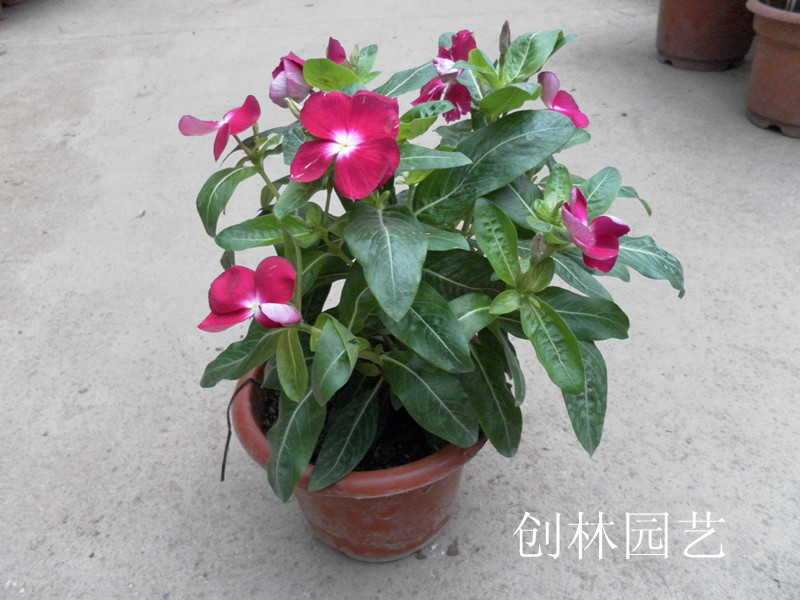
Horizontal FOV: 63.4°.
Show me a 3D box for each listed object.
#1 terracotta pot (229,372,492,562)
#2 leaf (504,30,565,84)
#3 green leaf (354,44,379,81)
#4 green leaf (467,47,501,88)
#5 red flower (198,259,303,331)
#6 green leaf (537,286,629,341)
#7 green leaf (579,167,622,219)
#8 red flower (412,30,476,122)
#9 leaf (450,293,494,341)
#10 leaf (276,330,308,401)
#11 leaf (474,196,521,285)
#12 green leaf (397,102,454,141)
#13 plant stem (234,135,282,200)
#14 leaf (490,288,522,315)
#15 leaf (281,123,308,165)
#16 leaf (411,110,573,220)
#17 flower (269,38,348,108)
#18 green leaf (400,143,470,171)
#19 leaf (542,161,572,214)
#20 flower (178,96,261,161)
[{"bbox_3d":[-0.015,0.097,0.452,0.176,0.121,0.176,-3,36,2],"label":"terracotta pot"},{"bbox_3d":[0.059,-0.109,0.291,0.021,0.011,0.029,42,87,5],"label":"leaf"},{"bbox_3d":[-0.019,-0.133,0.361,0.014,0.007,0.025,16,74,-4],"label":"green leaf"},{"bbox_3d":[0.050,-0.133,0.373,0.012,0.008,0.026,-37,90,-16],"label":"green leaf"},{"bbox_3d":[-0.075,-0.003,0.325,0.049,0.024,0.037,0,75,7],"label":"red flower"},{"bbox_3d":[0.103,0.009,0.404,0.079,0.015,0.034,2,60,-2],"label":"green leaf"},{"bbox_3d":[0.106,-0.058,0.347,0.021,0.007,0.035,34,73,30],"label":"green leaf"},{"bbox_3d":[0.027,-0.131,0.380,0.037,0.052,0.028,6,0,27],"label":"red flower"},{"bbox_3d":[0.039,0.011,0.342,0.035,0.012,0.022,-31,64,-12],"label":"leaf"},{"bbox_3d":[-0.054,0.033,0.327,0.017,0.039,0.009,-2,15,6],"label":"leaf"},{"bbox_3d":[0.045,-0.027,0.299,0.018,0.009,0.046,-19,74,-9],"label":"leaf"},{"bbox_3d":[0.013,-0.089,0.322,0.031,0.011,0.018,-23,72,5],"label":"green leaf"},{"bbox_3d":[-0.069,-0.065,0.316,0.007,0.044,0.006,-37,50,-3],"label":"plant stem"},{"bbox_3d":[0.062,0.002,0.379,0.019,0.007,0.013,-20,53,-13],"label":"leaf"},{"bbox_3d":[-0.054,-0.085,0.350,0.021,0.010,0.031,11,71,16],"label":"leaf"},{"bbox_3d":[0.049,-0.069,0.335,0.097,0.018,0.041,-31,55,-2],"label":"leaf"},{"bbox_3d":[-0.050,-0.123,0.351,0.041,0.023,0.041,-21,49,13],"label":"flower"},{"bbox_3d":[0.013,-0.065,0.296,0.040,0.010,0.018,6,67,7],"label":"green leaf"},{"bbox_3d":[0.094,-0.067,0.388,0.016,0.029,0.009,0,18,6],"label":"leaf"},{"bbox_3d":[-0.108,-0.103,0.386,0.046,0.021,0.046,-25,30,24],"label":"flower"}]

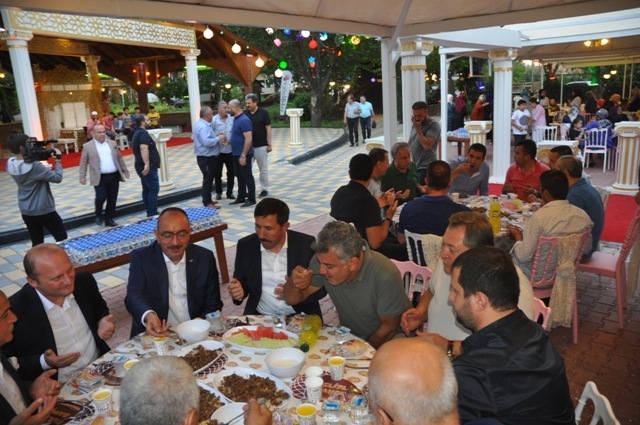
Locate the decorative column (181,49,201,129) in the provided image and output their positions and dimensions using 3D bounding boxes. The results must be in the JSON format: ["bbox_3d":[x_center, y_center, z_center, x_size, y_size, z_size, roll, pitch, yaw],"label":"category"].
[{"bbox_3d":[-4.171,-3.899,15.959,0.500,2.920,0.500,2,15,23],"label":"decorative column"}]

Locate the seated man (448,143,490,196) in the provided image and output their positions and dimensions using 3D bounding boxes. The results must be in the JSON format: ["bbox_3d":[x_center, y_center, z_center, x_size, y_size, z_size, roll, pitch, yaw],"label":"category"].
[{"bbox_3d":[1.447,-0.033,4.568,0.540,1.219,0.760,0,14,14],"label":"seated man"}]

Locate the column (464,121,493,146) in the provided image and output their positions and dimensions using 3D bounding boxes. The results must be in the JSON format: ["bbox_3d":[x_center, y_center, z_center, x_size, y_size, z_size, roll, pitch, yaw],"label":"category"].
[{"bbox_3d":[2.959,-1.122,8.947,0.460,1.100,0.460,7,17,37],"label":"column"}]

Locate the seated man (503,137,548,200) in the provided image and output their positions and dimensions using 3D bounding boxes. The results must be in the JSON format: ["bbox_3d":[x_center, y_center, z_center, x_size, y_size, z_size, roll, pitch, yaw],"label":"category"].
[{"bbox_3d":[2.158,-0.148,5.187,0.560,1.280,0.720,7,17,37],"label":"seated man"}]

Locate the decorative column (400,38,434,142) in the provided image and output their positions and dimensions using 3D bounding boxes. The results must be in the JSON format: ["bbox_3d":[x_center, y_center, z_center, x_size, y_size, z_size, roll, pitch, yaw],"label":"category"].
[{"bbox_3d":[1.332,-1.145,6.722,0.430,2.440,0.430,7,17,39],"label":"decorative column"}]

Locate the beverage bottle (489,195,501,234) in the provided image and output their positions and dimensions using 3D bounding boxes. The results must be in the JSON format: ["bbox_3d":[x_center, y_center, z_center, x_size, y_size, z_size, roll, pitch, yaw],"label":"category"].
[{"bbox_3d":[1.222,0.000,3.360,0.083,0.272,0.083,-3,13,0],"label":"beverage bottle"}]

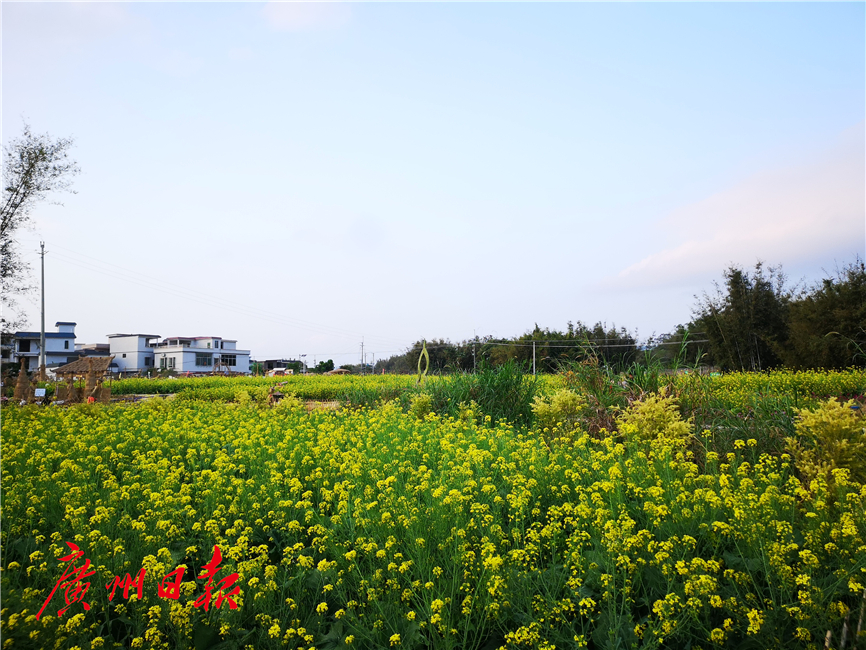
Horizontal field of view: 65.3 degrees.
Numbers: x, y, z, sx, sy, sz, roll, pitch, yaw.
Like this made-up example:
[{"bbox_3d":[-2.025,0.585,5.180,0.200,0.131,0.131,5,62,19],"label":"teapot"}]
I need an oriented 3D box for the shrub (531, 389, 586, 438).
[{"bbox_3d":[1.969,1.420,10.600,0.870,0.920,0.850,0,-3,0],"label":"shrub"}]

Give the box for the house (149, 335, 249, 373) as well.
[{"bbox_3d":[-43.433,5.804,126.500,7.800,6.700,15.500,-2,-4,28],"label":"house"}]

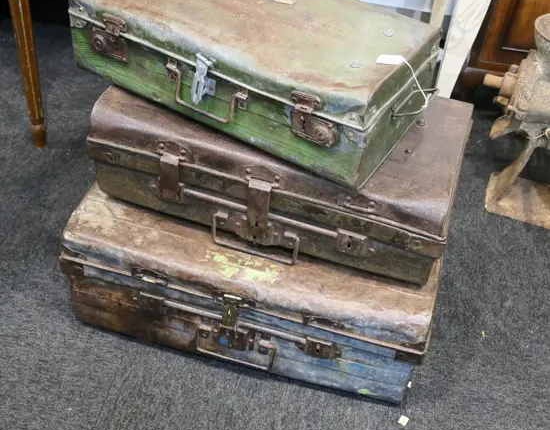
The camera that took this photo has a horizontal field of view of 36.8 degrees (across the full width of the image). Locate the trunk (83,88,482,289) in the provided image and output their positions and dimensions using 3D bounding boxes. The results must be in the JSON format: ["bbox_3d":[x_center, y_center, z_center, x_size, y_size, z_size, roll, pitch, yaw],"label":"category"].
[{"bbox_3d":[0.017,-0.125,1.545,0.646,0.182,0.326,16,48,9],"label":"trunk"}]

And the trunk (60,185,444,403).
[{"bbox_3d":[-0.024,0.081,1.665,0.690,0.273,0.378,14,46,7],"label":"trunk"}]

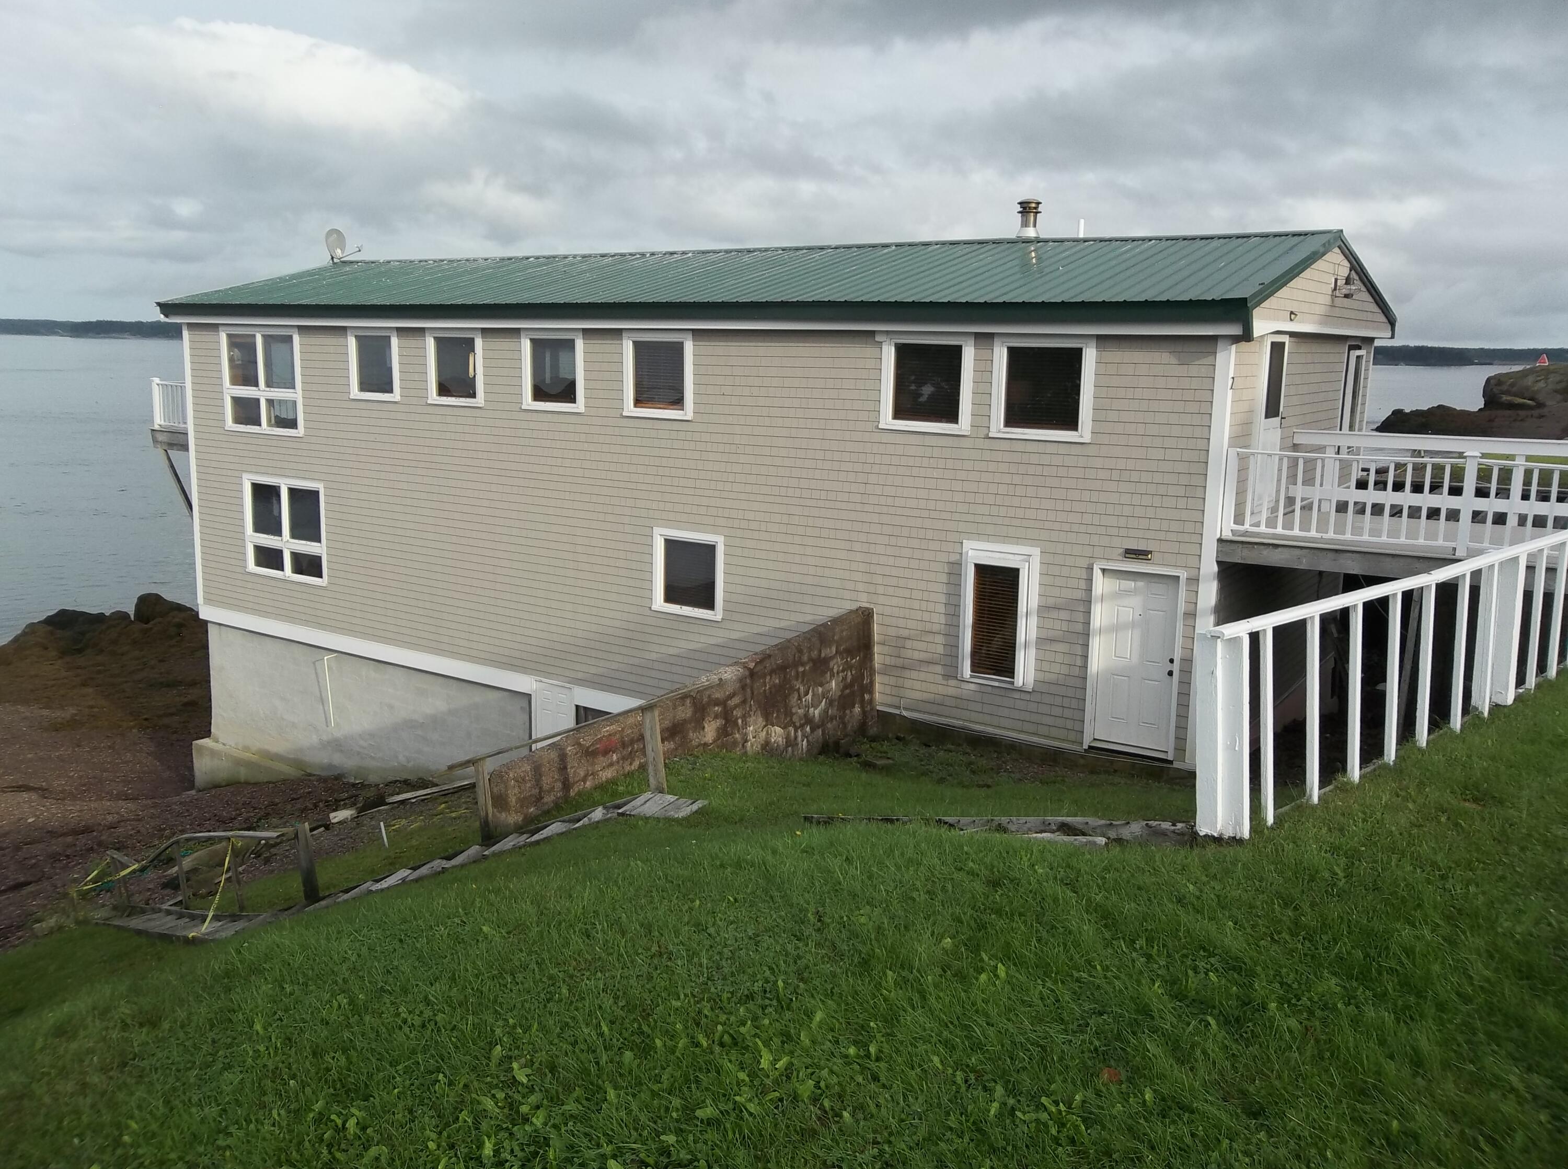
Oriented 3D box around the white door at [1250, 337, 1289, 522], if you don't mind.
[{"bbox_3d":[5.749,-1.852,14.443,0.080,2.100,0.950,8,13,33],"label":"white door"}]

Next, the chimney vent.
[{"bbox_3d":[3.647,-5.431,18.287,0.366,0.633,0.366,8,13,33],"label":"chimney vent"}]

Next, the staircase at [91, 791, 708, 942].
[{"bbox_3d":[-3.485,2.533,10.919,5.622,1.420,0.800,1,11,3],"label":"staircase"}]

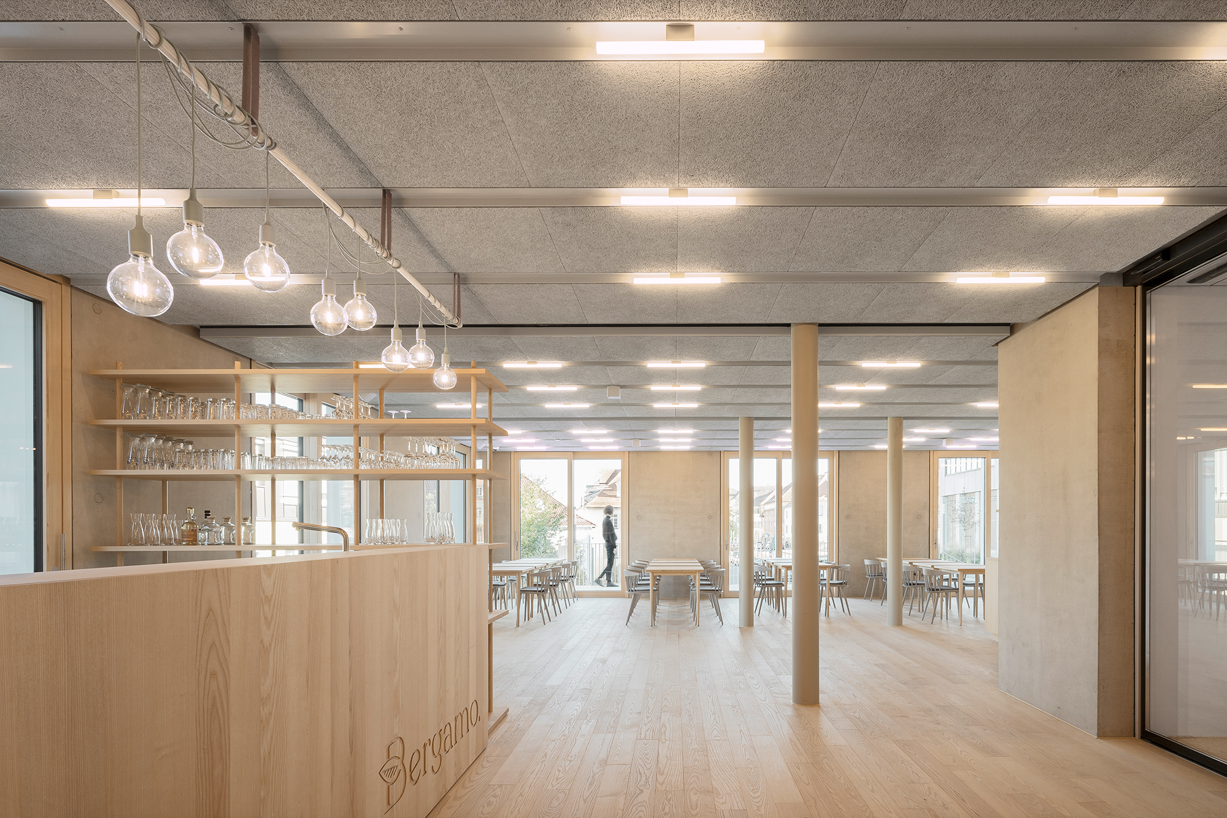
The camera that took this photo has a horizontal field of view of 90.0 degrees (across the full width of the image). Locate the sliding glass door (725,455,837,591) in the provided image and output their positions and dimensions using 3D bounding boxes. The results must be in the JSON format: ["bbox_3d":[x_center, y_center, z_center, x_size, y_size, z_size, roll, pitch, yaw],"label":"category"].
[{"bbox_3d":[3.190,2.195,11.800,2.160,2.760,0.150,0,-6,0],"label":"sliding glass door"}]

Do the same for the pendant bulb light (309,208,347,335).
[{"bbox_3d":[-1.019,-0.498,2.200,0.125,0.465,0.125,0,0,0],"label":"pendant bulb light"}]

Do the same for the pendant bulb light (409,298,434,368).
[{"bbox_3d":[-0.970,-0.381,3.100,0.127,0.360,0.127,0,-11,2],"label":"pendant bulb light"}]

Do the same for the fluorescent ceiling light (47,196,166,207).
[{"bbox_3d":[-2.207,-0.902,2.667,0.510,0.055,0.045,0,0,0],"label":"fluorescent ceiling light"}]

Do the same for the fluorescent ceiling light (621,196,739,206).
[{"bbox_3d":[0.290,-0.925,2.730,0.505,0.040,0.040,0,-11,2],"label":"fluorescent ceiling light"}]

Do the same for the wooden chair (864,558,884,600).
[{"bbox_3d":[4.904,3.167,11.350,0.530,0.760,0.520,0,-6,0],"label":"wooden chair"}]

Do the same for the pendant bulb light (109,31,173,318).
[{"bbox_3d":[-1.103,-0.554,1.430,0.125,0.655,0.125,0,0,0],"label":"pendant bulb light"}]

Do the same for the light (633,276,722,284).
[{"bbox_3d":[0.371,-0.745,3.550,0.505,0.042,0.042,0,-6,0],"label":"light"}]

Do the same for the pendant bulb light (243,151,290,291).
[{"bbox_3d":[-1.063,-0.579,1.880,0.125,0.425,0.125,0,0,0],"label":"pendant bulb light"}]

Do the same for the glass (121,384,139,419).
[{"bbox_3d":[-2.838,-0.037,3.600,0.078,0.210,0.078,0,-6,0],"label":"glass"}]

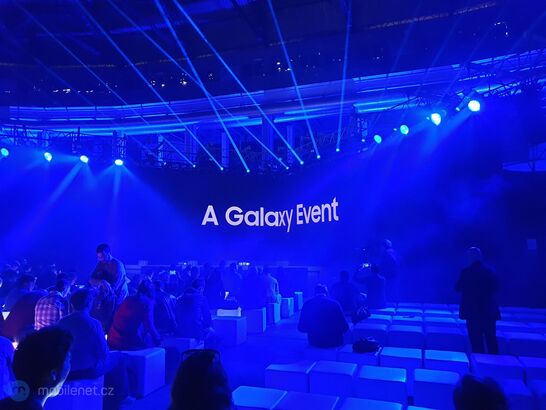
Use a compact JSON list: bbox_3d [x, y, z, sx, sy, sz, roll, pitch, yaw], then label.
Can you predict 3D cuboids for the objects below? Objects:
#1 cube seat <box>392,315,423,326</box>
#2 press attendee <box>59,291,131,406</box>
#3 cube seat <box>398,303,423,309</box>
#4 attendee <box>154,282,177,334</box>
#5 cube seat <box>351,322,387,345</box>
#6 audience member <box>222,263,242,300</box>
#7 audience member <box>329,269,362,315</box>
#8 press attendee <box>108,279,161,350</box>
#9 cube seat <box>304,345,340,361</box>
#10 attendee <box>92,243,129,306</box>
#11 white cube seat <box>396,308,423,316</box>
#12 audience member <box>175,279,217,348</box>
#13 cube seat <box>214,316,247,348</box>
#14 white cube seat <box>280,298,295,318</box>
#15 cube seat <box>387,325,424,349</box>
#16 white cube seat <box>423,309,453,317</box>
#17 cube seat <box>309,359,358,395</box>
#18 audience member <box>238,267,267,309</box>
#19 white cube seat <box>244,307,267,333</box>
[{"bbox_3d":[2.373,2.232,7.207,0.460,0.450,0.440,-3,-6,20],"label":"cube seat"},{"bbox_3d":[-1.817,1.557,4.342,0.530,1.330,0.870,-3,-7,19],"label":"press attendee"},{"bbox_3d":[2.932,2.365,8.727,0.460,0.450,0.440,-3,-6,20],"label":"cube seat"},{"bbox_3d":[-1.650,1.739,6.177,0.500,1.250,0.720,-3,-5,24],"label":"attendee"},{"bbox_3d":[1.565,2.163,6.472,0.455,0.455,0.455,-2,-5,19],"label":"cube seat"},{"bbox_3d":[-0.862,1.953,8.968,0.500,1.270,0.720,-3,-5,20],"label":"audience member"},{"bbox_3d":[1.361,1.844,7.532,0.560,1.268,0.680,-2,-5,19],"label":"audience member"},{"bbox_3d":[-1.812,1.694,5.517,0.600,1.330,0.720,-3,-6,22],"label":"press attendee"},{"bbox_3d":[0.659,2.028,5.267,0.450,0.450,0.450,-3,-5,19],"label":"cube seat"},{"bbox_3d":[-2.573,1.518,6.398,0.450,1.780,0.580,4,-7,-45],"label":"attendee"},{"bbox_3d":[2.562,2.203,7.673,0.450,0.450,0.450,-3,-5,19],"label":"white cube seat"},{"bbox_3d":[-1.110,1.788,6.381,0.520,1.300,0.820,-3,-7,19],"label":"audience member"},{"bbox_3d":[-0.777,2.312,7.572,0.460,0.450,0.440,-3,-6,19],"label":"cube seat"},{"bbox_3d":[0.230,2.420,9.811,0.450,0.450,0.450,-3,-5,19],"label":"white cube seat"},{"bbox_3d":[2.061,2.146,6.311,0.455,0.455,0.455,-2,-5,19],"label":"cube seat"},{"bbox_3d":[3.154,2.278,7.827,0.460,0.450,0.440,-3,-6,20],"label":"white cube seat"},{"bbox_3d":[0.652,1.948,4.323,0.450,0.450,0.450,-3,-5,19],"label":"cube seat"},{"bbox_3d":[-0.386,1.924,8.478,0.540,1.287,0.680,-2,-5,18],"label":"audience member"},{"bbox_3d":[-0.374,2.333,8.369,0.455,0.455,0.455,-2,-5,18],"label":"white cube seat"}]

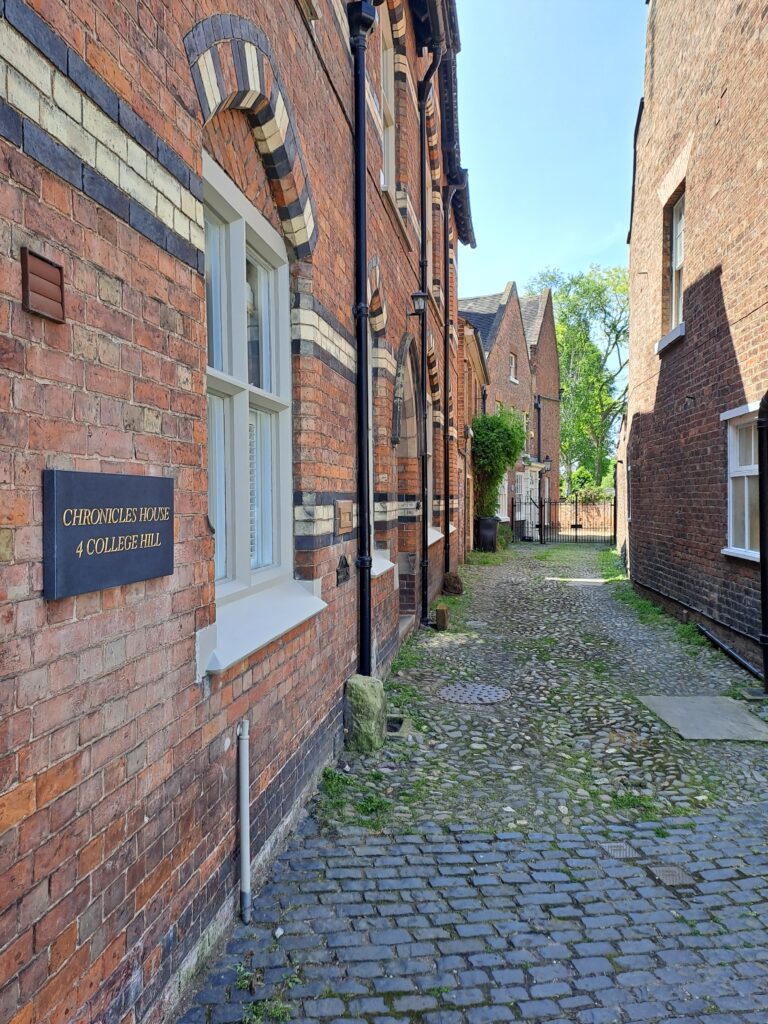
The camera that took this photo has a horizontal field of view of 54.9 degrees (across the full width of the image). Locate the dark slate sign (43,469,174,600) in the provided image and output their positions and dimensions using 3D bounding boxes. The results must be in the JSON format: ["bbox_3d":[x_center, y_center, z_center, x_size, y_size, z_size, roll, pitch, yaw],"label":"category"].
[{"bbox_3d":[-0.718,0.049,2.004,0.032,0.298,0.603,0,1,10],"label":"dark slate sign"}]

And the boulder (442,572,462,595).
[{"bbox_3d":[1.001,1.054,10.961,0.270,0.285,0.270,0,1,10],"label":"boulder"}]

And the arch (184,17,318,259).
[{"bbox_3d":[-0.578,-1.746,3.327,0.150,0.755,1.745,0,1,10],"label":"arch"}]

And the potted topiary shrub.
[{"bbox_3d":[3.025,-0.873,19.586,1.400,3.800,1.420,0,1,10],"label":"potted topiary shrub"}]

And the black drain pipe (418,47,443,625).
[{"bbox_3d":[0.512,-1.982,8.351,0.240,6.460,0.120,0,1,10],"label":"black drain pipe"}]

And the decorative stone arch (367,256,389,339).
[{"bbox_3d":[-0.103,-1.805,6.056,0.150,0.555,0.930,0,1,10],"label":"decorative stone arch"}]

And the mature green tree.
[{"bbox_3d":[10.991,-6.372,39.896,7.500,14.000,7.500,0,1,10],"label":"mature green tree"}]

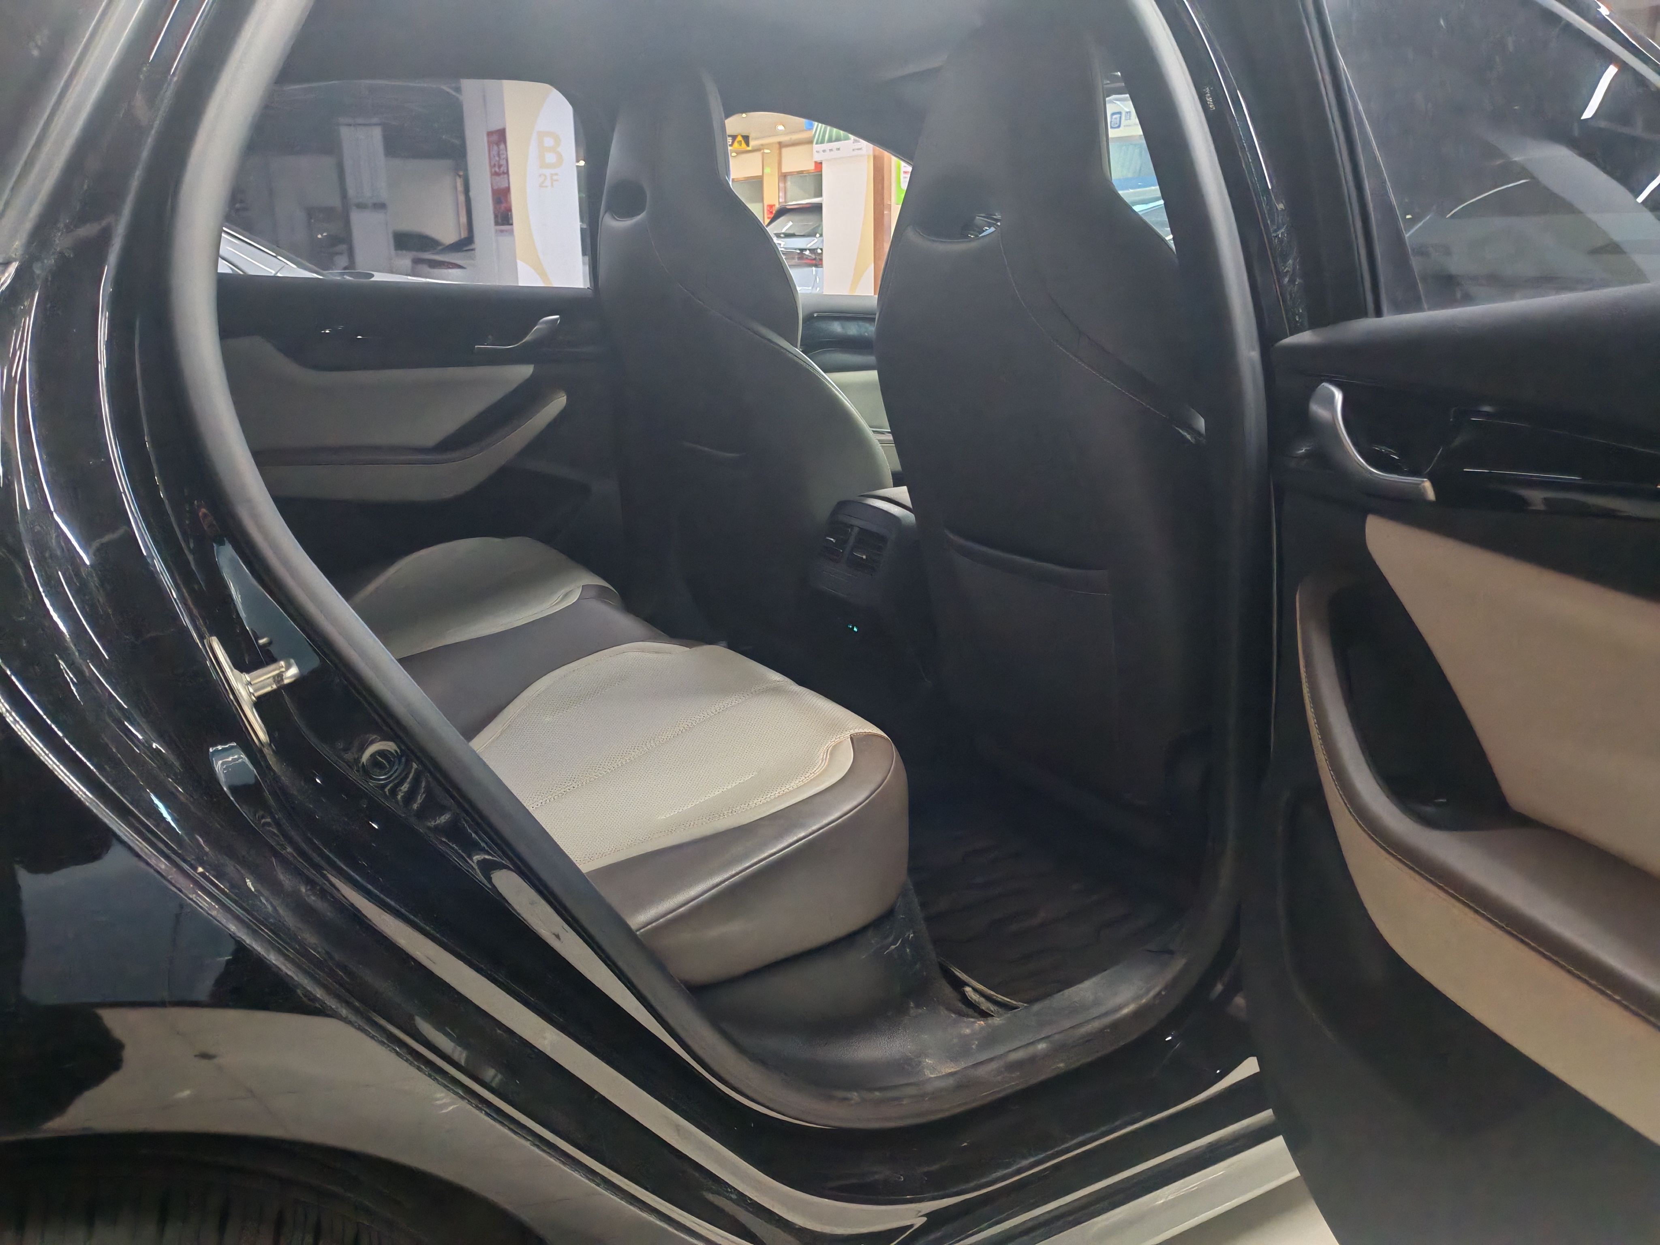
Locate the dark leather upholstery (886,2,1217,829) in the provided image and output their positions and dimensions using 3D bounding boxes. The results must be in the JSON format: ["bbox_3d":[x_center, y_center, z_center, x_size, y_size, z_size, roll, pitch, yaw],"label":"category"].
[{"bbox_3d":[0.265,-0.234,1.464,0.245,0.826,0.530,-21,23,-25],"label":"dark leather upholstery"}]

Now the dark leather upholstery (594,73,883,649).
[{"bbox_3d":[-0.156,-0.435,2.064,0.245,0.826,0.530,-21,23,-25],"label":"dark leather upholstery"}]

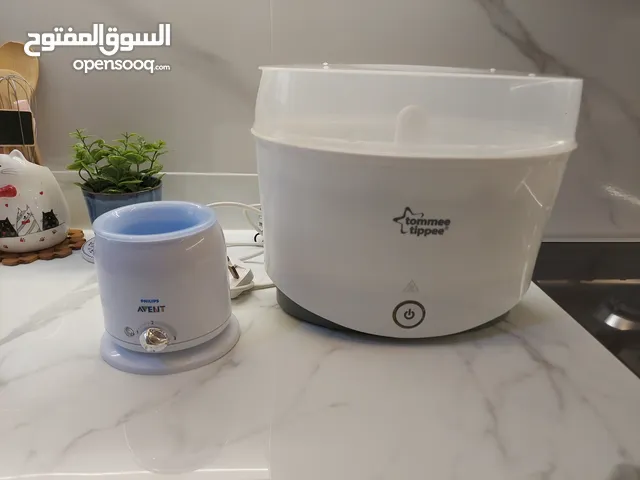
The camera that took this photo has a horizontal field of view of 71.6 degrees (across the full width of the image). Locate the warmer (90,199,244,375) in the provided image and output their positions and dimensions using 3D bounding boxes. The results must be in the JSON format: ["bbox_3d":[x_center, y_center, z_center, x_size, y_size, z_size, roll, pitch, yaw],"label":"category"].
[{"bbox_3d":[-0.151,0.038,0.441,0.135,0.125,0.137,0,22,-5],"label":"warmer"}]

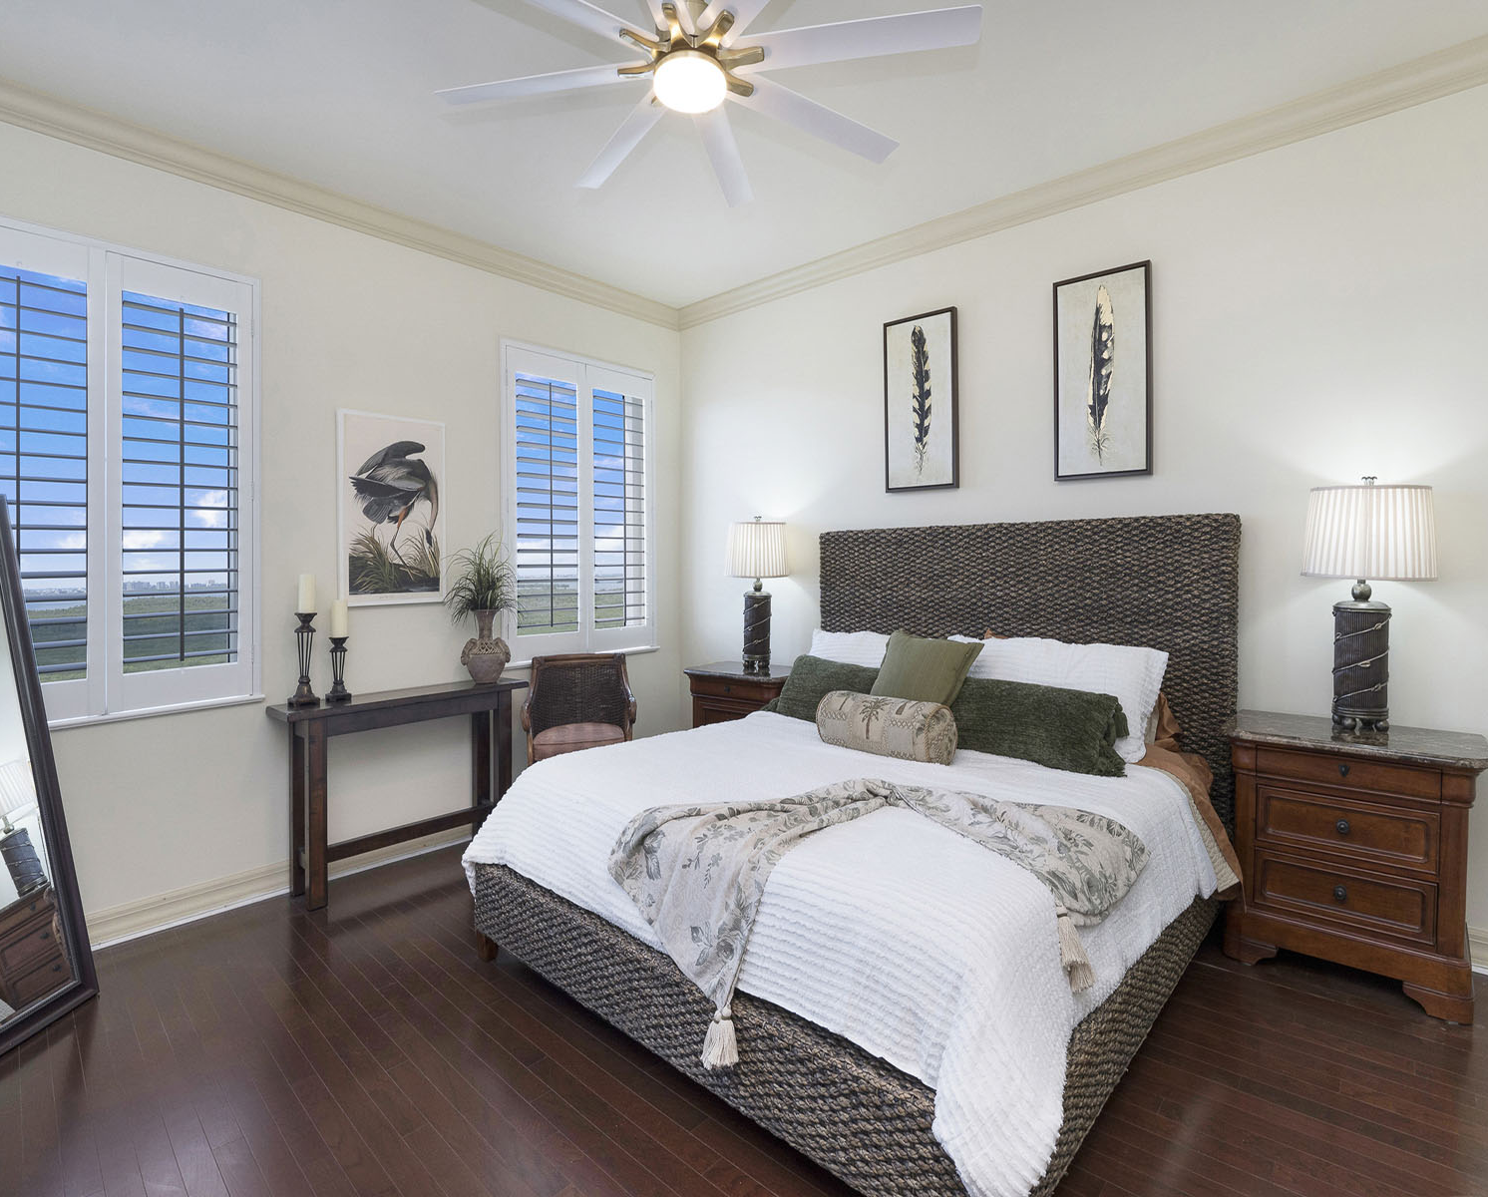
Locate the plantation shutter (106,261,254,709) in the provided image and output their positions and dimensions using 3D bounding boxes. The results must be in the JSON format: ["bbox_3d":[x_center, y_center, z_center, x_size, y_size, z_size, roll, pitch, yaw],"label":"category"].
[{"bbox_3d":[-2.327,-0.458,2.898,0.040,1.781,0.471,2,4,41],"label":"plantation shutter"}]

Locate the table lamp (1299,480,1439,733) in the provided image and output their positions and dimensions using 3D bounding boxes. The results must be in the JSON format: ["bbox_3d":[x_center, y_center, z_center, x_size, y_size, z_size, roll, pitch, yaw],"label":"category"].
[{"bbox_3d":[2.226,0.023,2.501,0.370,0.904,0.370,2,4,41],"label":"table lamp"}]

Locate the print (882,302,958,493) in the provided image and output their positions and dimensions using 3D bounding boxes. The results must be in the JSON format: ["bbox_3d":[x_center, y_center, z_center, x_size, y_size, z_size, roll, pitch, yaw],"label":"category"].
[{"bbox_3d":[0.920,-1.010,3.606,0.400,0.890,0.040,1,3,40],"label":"print"}]

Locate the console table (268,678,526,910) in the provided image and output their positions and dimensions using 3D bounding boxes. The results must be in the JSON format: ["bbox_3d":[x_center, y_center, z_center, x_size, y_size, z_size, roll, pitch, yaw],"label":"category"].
[{"bbox_3d":[-1.636,0.911,3.487,0.292,0.856,1.126,2,4,41],"label":"console table"}]

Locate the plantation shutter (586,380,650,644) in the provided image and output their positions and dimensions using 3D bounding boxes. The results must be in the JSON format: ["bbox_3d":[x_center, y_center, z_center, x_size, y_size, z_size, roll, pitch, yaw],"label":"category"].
[{"bbox_3d":[-0.822,-0.561,4.593,0.040,1.780,0.526,2,4,41],"label":"plantation shutter"}]

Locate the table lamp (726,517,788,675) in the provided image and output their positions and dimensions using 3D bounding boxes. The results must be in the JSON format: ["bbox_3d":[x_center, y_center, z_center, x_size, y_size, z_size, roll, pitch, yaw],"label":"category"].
[{"bbox_3d":[0.081,-0.022,4.053,0.360,0.890,0.360,-1,2,0],"label":"table lamp"}]

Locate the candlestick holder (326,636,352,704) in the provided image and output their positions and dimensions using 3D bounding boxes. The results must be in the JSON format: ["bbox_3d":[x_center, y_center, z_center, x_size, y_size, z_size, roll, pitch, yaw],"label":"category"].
[{"bbox_3d":[-1.865,0.325,3.208,0.083,0.295,0.083,2,4,41],"label":"candlestick holder"}]

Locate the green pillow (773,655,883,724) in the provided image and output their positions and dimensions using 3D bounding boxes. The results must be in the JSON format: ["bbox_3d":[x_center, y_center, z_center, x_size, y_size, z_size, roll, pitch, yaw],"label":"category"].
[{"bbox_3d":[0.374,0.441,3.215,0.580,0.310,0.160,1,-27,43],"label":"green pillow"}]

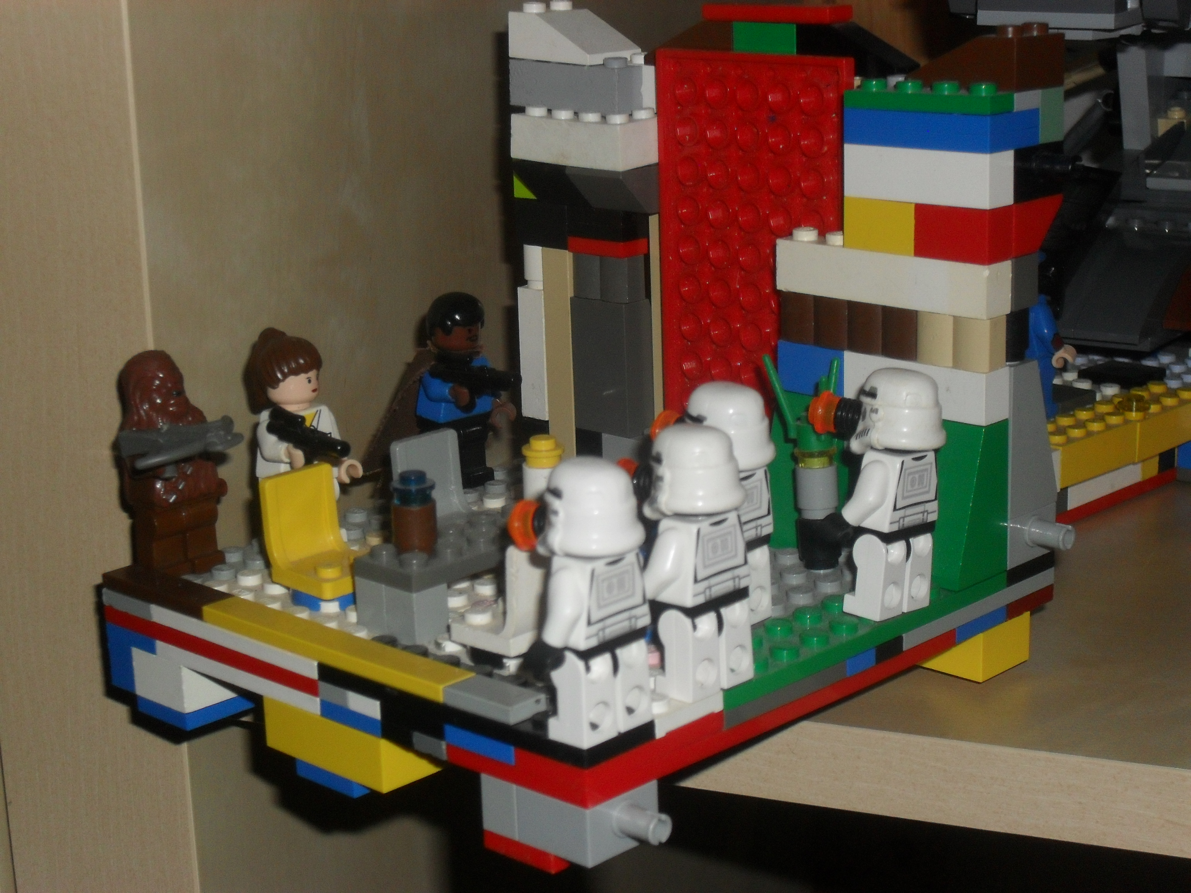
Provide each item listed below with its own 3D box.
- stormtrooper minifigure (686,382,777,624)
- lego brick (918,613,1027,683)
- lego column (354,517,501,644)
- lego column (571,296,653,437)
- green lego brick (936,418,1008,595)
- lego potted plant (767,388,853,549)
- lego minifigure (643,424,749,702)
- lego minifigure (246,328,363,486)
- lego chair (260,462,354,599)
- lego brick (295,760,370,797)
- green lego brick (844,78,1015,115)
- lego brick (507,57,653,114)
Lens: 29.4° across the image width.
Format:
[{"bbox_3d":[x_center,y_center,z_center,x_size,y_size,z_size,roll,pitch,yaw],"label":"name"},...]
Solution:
[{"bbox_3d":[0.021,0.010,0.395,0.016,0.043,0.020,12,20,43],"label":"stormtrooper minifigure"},{"bbox_3d":[0.070,0.036,0.431,0.020,0.010,0.016,12,20,43],"label":"lego brick"},{"bbox_3d":[-0.025,0.024,0.408,0.016,0.014,0.032,12,20,43],"label":"lego column"},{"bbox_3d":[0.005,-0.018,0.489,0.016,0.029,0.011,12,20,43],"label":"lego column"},{"bbox_3d":[0.065,0.009,0.417,0.016,0.030,0.016,12,20,43],"label":"green lego brick"},{"bbox_3d":[0.039,0.003,0.421,0.015,0.039,0.015,-2,14,0],"label":"lego potted plant"},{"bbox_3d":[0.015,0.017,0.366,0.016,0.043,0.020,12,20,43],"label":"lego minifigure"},{"bbox_3d":[-0.056,-0.001,0.443,0.027,0.044,0.021,12,20,43],"label":"lego minifigure"},{"bbox_3d":[-0.050,0.015,0.418,0.018,0.020,0.016,12,20,43],"label":"lego chair"},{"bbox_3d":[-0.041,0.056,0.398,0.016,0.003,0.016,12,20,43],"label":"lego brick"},{"bbox_3d":[0.059,-0.063,0.407,0.032,0.005,0.008,12,20,43],"label":"green lego brick"},{"bbox_3d":[-0.004,-0.076,0.475,0.032,0.012,0.008,12,20,43],"label":"lego brick"}]

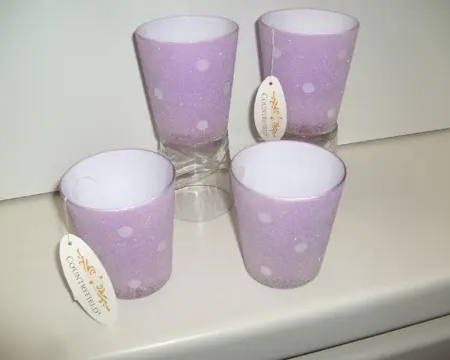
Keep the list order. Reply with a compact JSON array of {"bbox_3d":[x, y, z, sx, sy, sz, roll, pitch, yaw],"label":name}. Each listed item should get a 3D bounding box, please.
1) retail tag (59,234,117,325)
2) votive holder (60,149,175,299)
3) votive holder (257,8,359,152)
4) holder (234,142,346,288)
[{"bbox_3d":[-0.082,0.062,0.312,0.025,0.063,0.004,-29,11,-18],"label":"retail tag"},{"bbox_3d":[-0.064,0.032,0.341,0.072,0.079,0.072,-2,32,0],"label":"votive holder"},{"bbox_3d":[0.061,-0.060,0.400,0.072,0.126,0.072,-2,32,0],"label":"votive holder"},{"bbox_3d":[0.041,0.026,0.344,0.072,0.079,0.072,-2,32,0],"label":"holder"}]

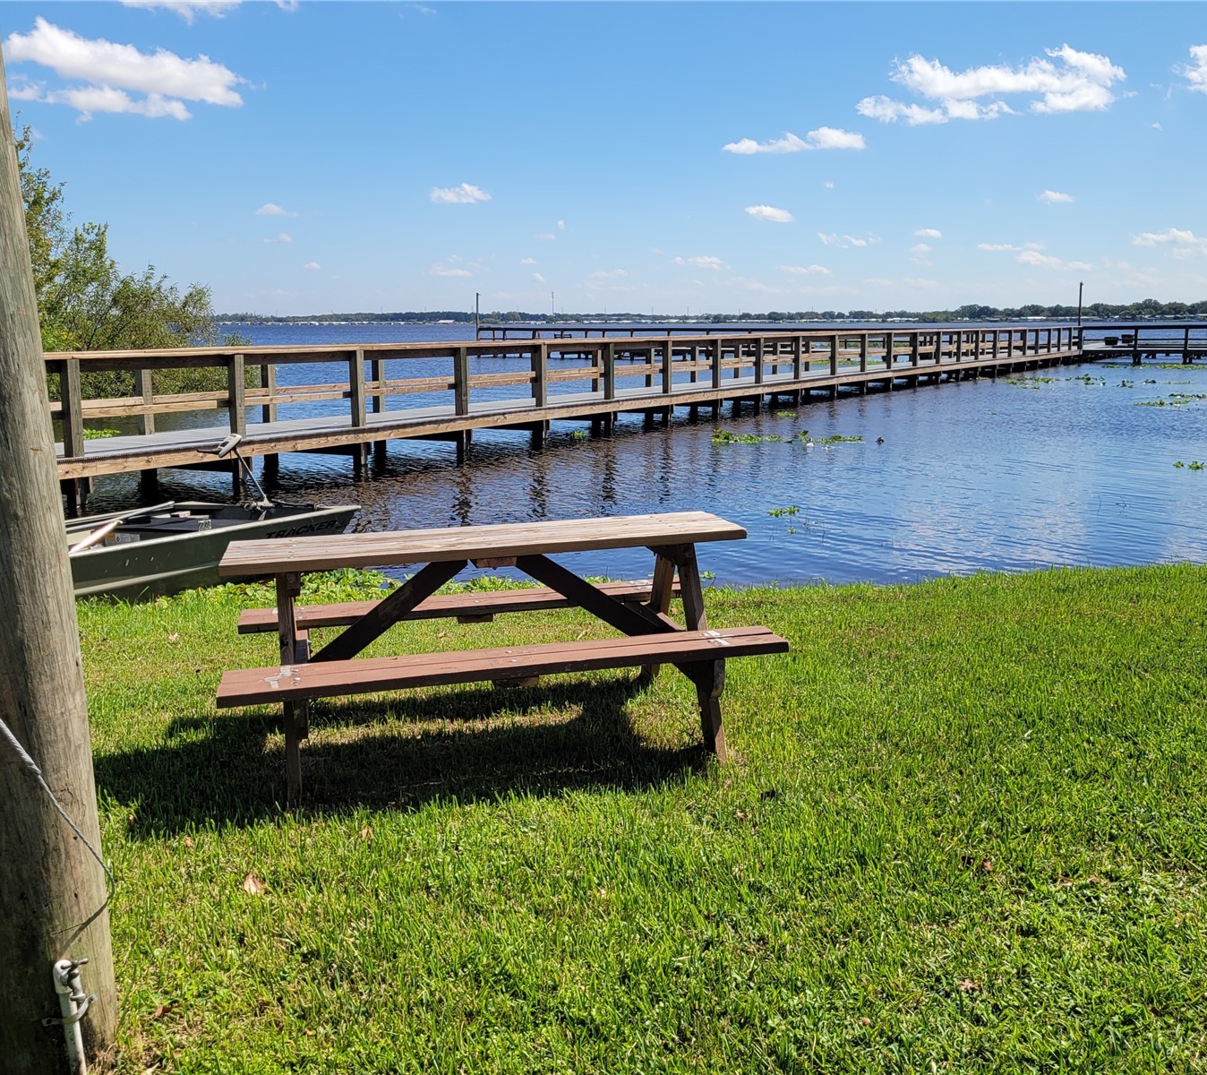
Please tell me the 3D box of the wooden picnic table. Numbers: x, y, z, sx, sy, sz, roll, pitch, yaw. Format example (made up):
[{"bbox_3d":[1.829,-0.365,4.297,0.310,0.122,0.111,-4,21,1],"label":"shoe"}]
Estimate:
[{"bbox_3d":[-0.417,0.373,4.071,1.872,0.765,1.219,-4,10,-14],"label":"wooden picnic table"}]

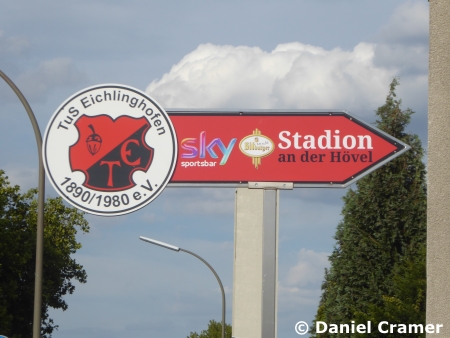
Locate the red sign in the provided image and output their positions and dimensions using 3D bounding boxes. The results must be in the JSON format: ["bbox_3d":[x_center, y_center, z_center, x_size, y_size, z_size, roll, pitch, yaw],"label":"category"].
[{"bbox_3d":[0.343,-0.112,11.520,1.350,0.425,0.060,0,-10,3],"label":"red sign"}]

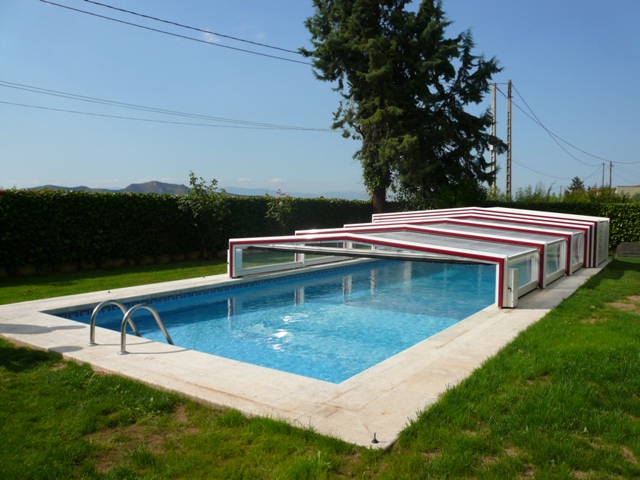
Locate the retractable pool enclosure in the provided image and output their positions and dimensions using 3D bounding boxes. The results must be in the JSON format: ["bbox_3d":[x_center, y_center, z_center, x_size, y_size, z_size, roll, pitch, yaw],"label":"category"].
[{"bbox_3d":[2.762,-0.062,11.959,6.042,1.377,8.264,3,5,35],"label":"retractable pool enclosure"}]

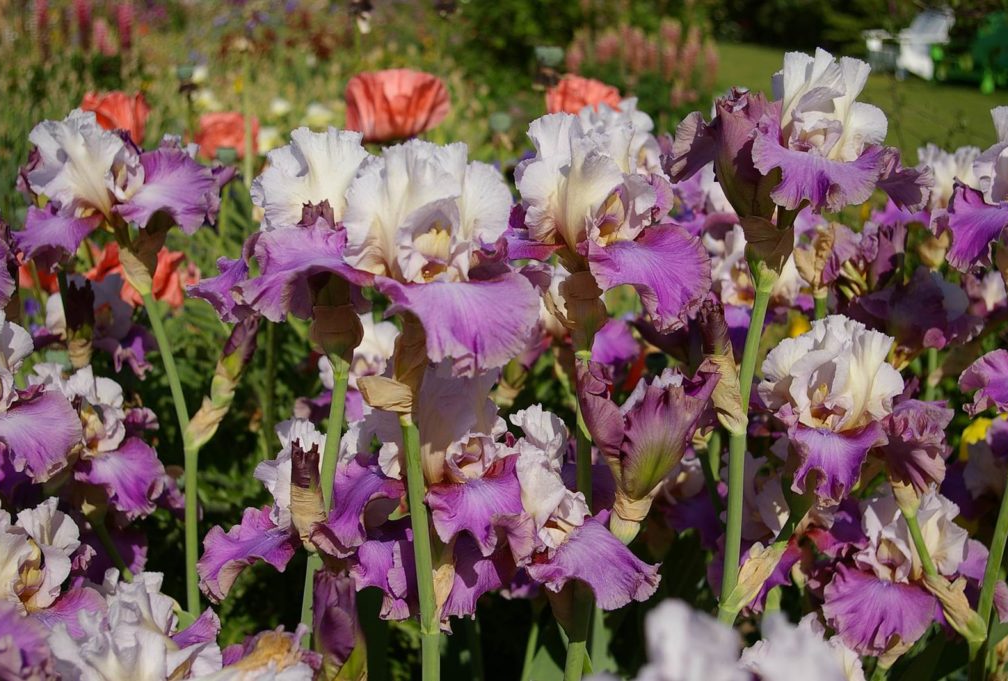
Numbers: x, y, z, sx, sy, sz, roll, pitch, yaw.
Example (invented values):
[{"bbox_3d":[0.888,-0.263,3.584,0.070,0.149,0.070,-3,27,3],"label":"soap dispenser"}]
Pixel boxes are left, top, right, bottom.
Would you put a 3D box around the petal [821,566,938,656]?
[{"bbox_3d":[0.330,0.235,1.220,0.096,0.071,0.058,3,15,10],"label":"petal"}]

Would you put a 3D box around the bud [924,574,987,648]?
[{"bbox_3d":[0.330,0.198,1.020,0.030,0.064,0.026,-38,9,0],"label":"bud"}]

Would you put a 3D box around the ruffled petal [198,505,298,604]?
[{"bbox_3d":[-0.182,0.152,0.990,0.072,0.052,0.060,-5,15,-19],"label":"ruffled petal"}]

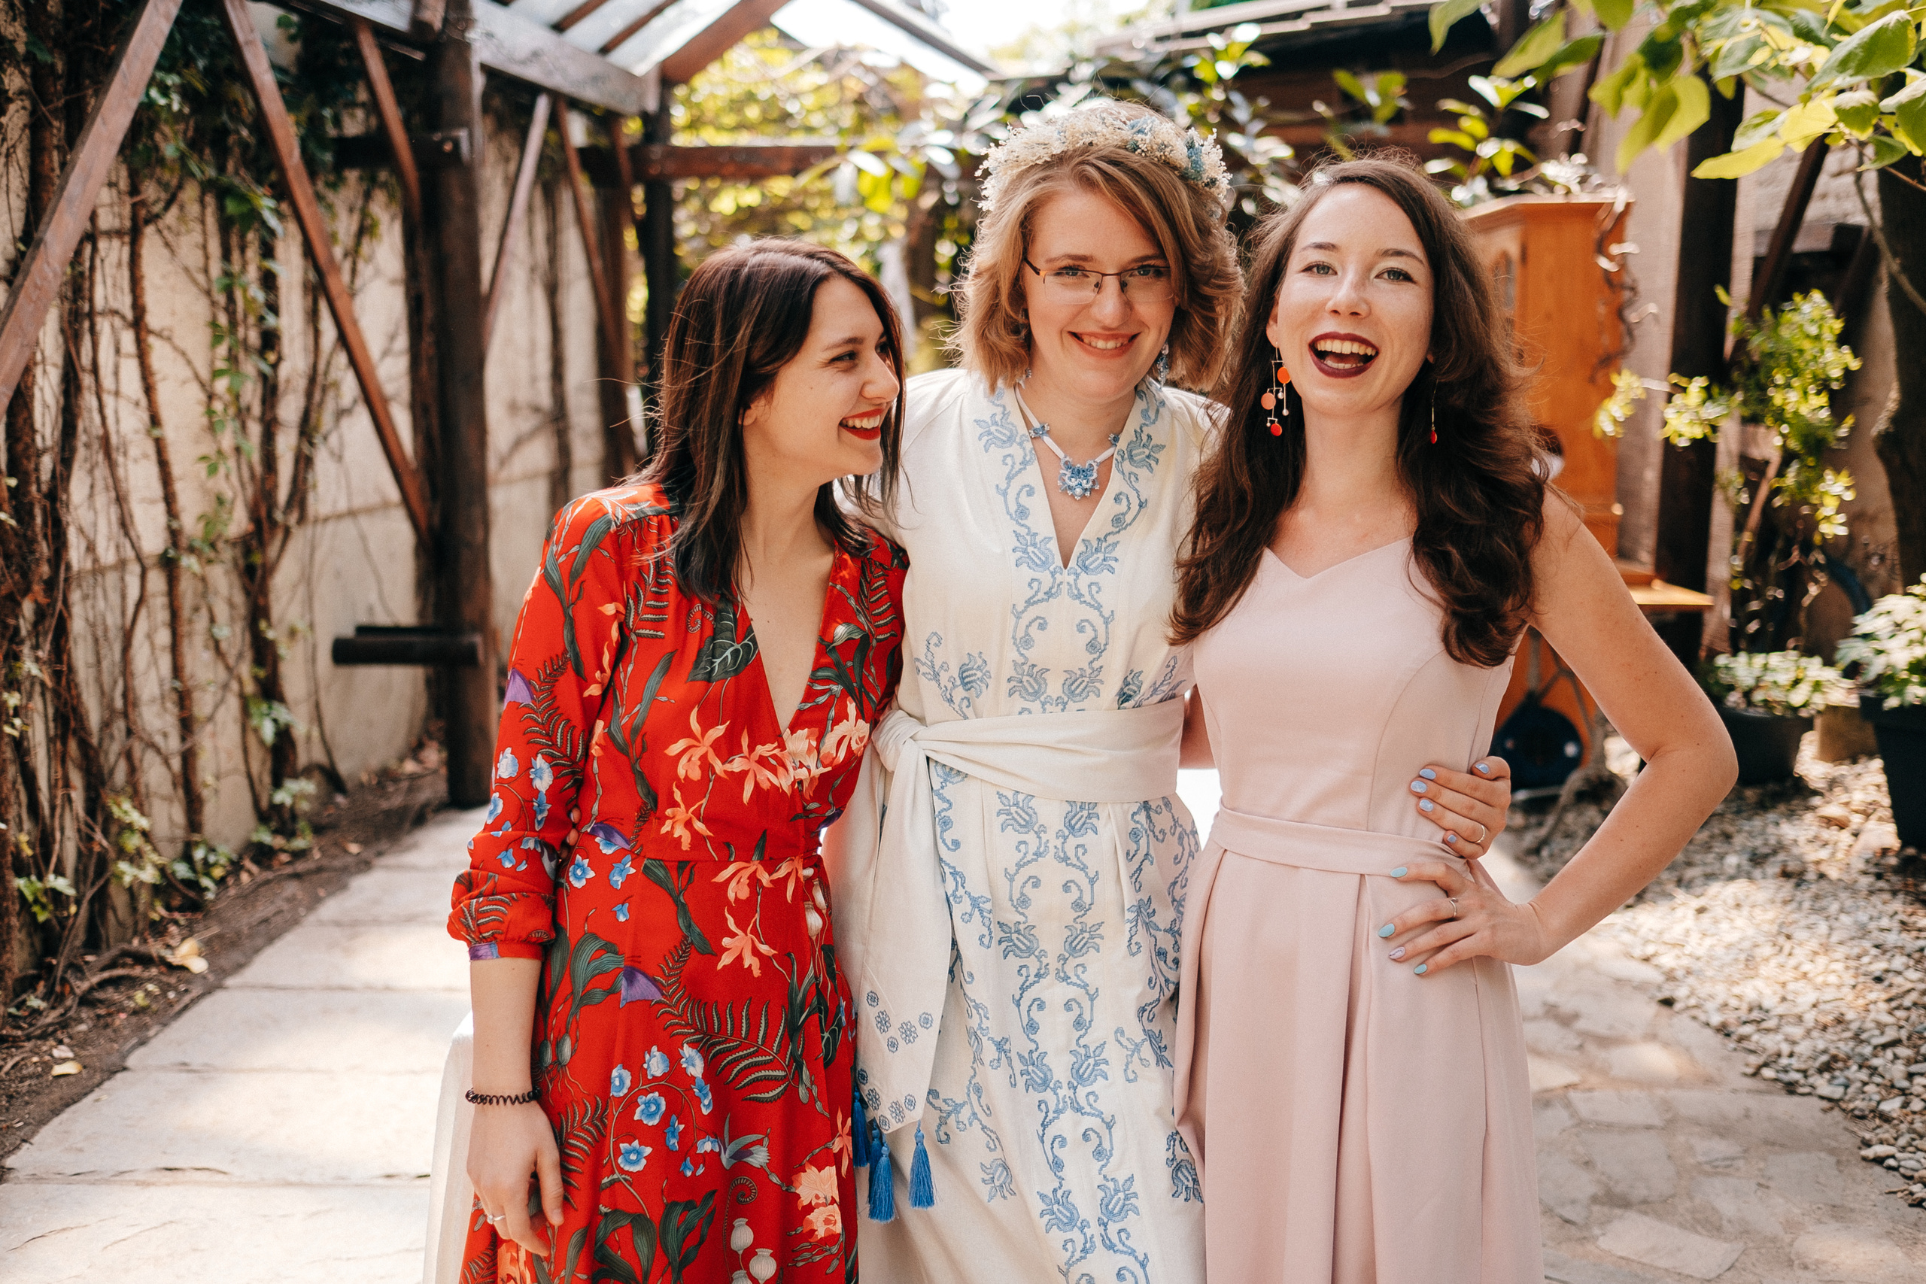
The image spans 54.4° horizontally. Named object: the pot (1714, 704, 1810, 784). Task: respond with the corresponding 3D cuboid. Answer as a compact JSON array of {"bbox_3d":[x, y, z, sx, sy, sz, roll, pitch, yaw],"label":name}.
[{"bbox_3d":[3.026,0.388,7.167,0.400,0.260,0.400,0,8,0],"label":"pot"}]

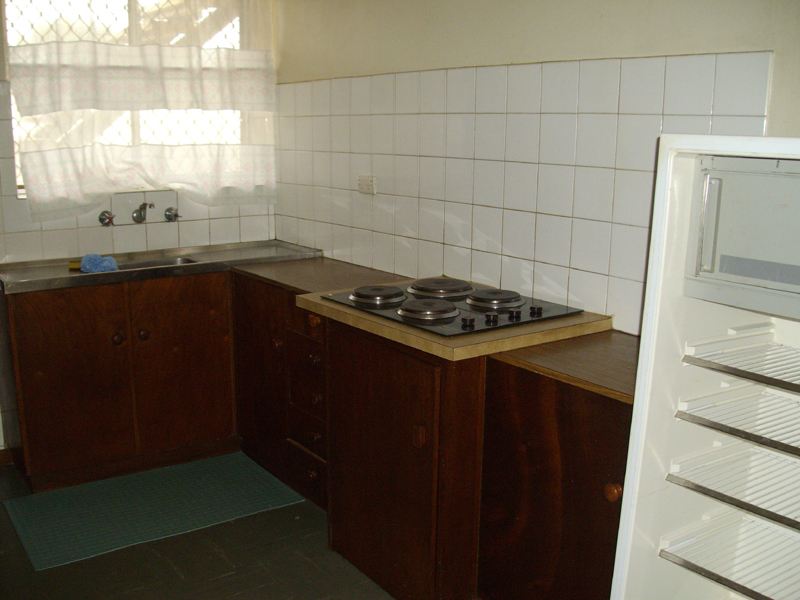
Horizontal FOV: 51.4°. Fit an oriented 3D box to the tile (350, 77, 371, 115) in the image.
[{"bbox_3d":[-0.149,-0.817,3.327,0.010,0.151,0.150,-8,15,-36],"label":"tile"}]

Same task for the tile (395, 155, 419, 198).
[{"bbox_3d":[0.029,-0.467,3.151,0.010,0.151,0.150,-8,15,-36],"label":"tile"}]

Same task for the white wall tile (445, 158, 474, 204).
[{"bbox_3d":[0.208,-0.415,2.898,0.008,0.151,0.151,-8,15,-36],"label":"white wall tile"}]

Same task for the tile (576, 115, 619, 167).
[{"bbox_3d":[0.567,-0.457,2.388,0.008,0.151,0.151,-8,15,-36],"label":"tile"}]

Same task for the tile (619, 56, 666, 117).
[{"bbox_3d":[0.661,-0.581,2.261,0.010,0.152,0.152,-8,14,-35],"label":"tile"}]

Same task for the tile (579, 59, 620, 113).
[{"bbox_3d":[0.573,-0.610,2.384,0.010,0.152,0.152,-8,14,-35],"label":"tile"}]

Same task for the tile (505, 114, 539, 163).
[{"bbox_3d":[0.393,-0.509,2.640,0.010,0.151,0.150,-8,15,-36],"label":"tile"}]

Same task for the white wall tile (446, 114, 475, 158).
[{"bbox_3d":[0.212,-0.565,2.881,0.010,0.151,0.150,-8,15,-36],"label":"white wall tile"}]

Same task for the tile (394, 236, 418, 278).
[{"bbox_3d":[0.026,-0.169,3.252,0.010,0.152,0.152,-8,14,-35],"label":"tile"}]

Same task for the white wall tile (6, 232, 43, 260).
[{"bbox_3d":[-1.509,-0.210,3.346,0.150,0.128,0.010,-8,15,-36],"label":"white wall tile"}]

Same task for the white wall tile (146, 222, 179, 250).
[{"bbox_3d":[-1.047,-0.279,3.685,0.150,0.131,0.010,-8,15,-36],"label":"white wall tile"}]

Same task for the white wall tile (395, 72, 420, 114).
[{"bbox_3d":[0.032,-0.760,3.084,0.010,0.151,0.150,-8,15,-36],"label":"white wall tile"}]

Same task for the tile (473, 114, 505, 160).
[{"bbox_3d":[0.303,-0.535,2.758,0.010,0.151,0.150,-8,15,-36],"label":"tile"}]

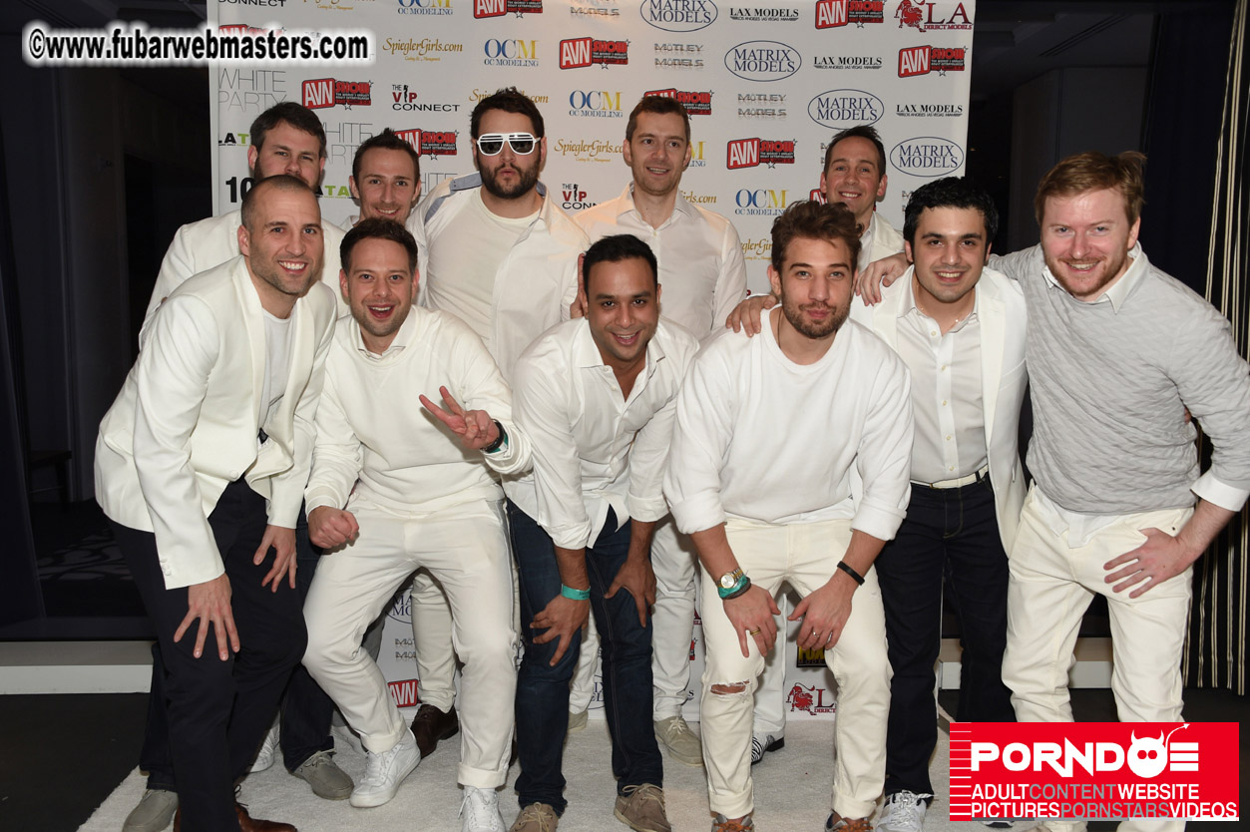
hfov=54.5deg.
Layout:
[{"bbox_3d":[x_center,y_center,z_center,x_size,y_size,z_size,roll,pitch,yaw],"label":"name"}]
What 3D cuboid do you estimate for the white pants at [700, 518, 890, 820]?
[{"bbox_3d":[0.384,0.569,2.857,0.420,0.750,0.450,2,8,4],"label":"white pants"}]

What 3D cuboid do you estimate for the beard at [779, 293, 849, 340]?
[{"bbox_3d":[0.378,-0.202,2.420,0.135,0.100,0.100,2,8,6],"label":"beard"}]

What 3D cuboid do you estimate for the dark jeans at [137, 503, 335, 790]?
[{"bbox_3d":[-0.994,0.484,3.120,0.460,0.880,0.360,0,8,-9],"label":"dark jeans"}]

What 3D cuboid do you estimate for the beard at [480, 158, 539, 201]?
[{"bbox_3d":[-0.288,-0.598,3.050,0.150,0.115,0.110,0,8,-5],"label":"beard"}]

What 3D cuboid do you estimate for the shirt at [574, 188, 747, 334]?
[{"bbox_3d":[0.093,-0.240,3.160,0.470,0.700,0.300,1,11,0],"label":"shirt"}]

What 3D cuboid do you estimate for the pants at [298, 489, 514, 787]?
[{"bbox_3d":[-0.520,0.510,2.920,0.450,0.800,0.440,2,8,7],"label":"pants"}]

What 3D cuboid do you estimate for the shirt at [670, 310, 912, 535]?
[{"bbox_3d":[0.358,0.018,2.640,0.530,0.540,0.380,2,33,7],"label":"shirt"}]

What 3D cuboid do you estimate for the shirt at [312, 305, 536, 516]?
[{"bbox_3d":[-0.475,-0.018,2.847,0.520,0.490,0.380,2,8,3],"label":"shirt"}]

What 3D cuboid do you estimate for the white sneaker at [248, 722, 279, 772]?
[{"bbox_3d":[-1.008,0.879,3.374,0.105,0.115,0.295,1,8,0],"label":"white sneaker"}]

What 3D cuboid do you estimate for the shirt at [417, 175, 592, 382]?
[{"bbox_3d":[-0.313,-0.239,3.100,0.480,0.720,0.330,1,13,-3],"label":"shirt"}]

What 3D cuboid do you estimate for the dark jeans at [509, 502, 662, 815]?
[{"bbox_3d":[-0.091,0.537,2.850,0.350,0.820,0.370,0,8,-5],"label":"dark jeans"}]

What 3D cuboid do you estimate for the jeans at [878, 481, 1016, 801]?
[{"bbox_3d":[0.752,0.540,2.860,0.350,0.830,0.310,3,8,11],"label":"jeans"}]

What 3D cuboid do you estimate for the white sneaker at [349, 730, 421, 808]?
[{"bbox_3d":[-0.616,0.900,3.150,0.110,0.120,0.290,4,8,18],"label":"white sneaker"}]

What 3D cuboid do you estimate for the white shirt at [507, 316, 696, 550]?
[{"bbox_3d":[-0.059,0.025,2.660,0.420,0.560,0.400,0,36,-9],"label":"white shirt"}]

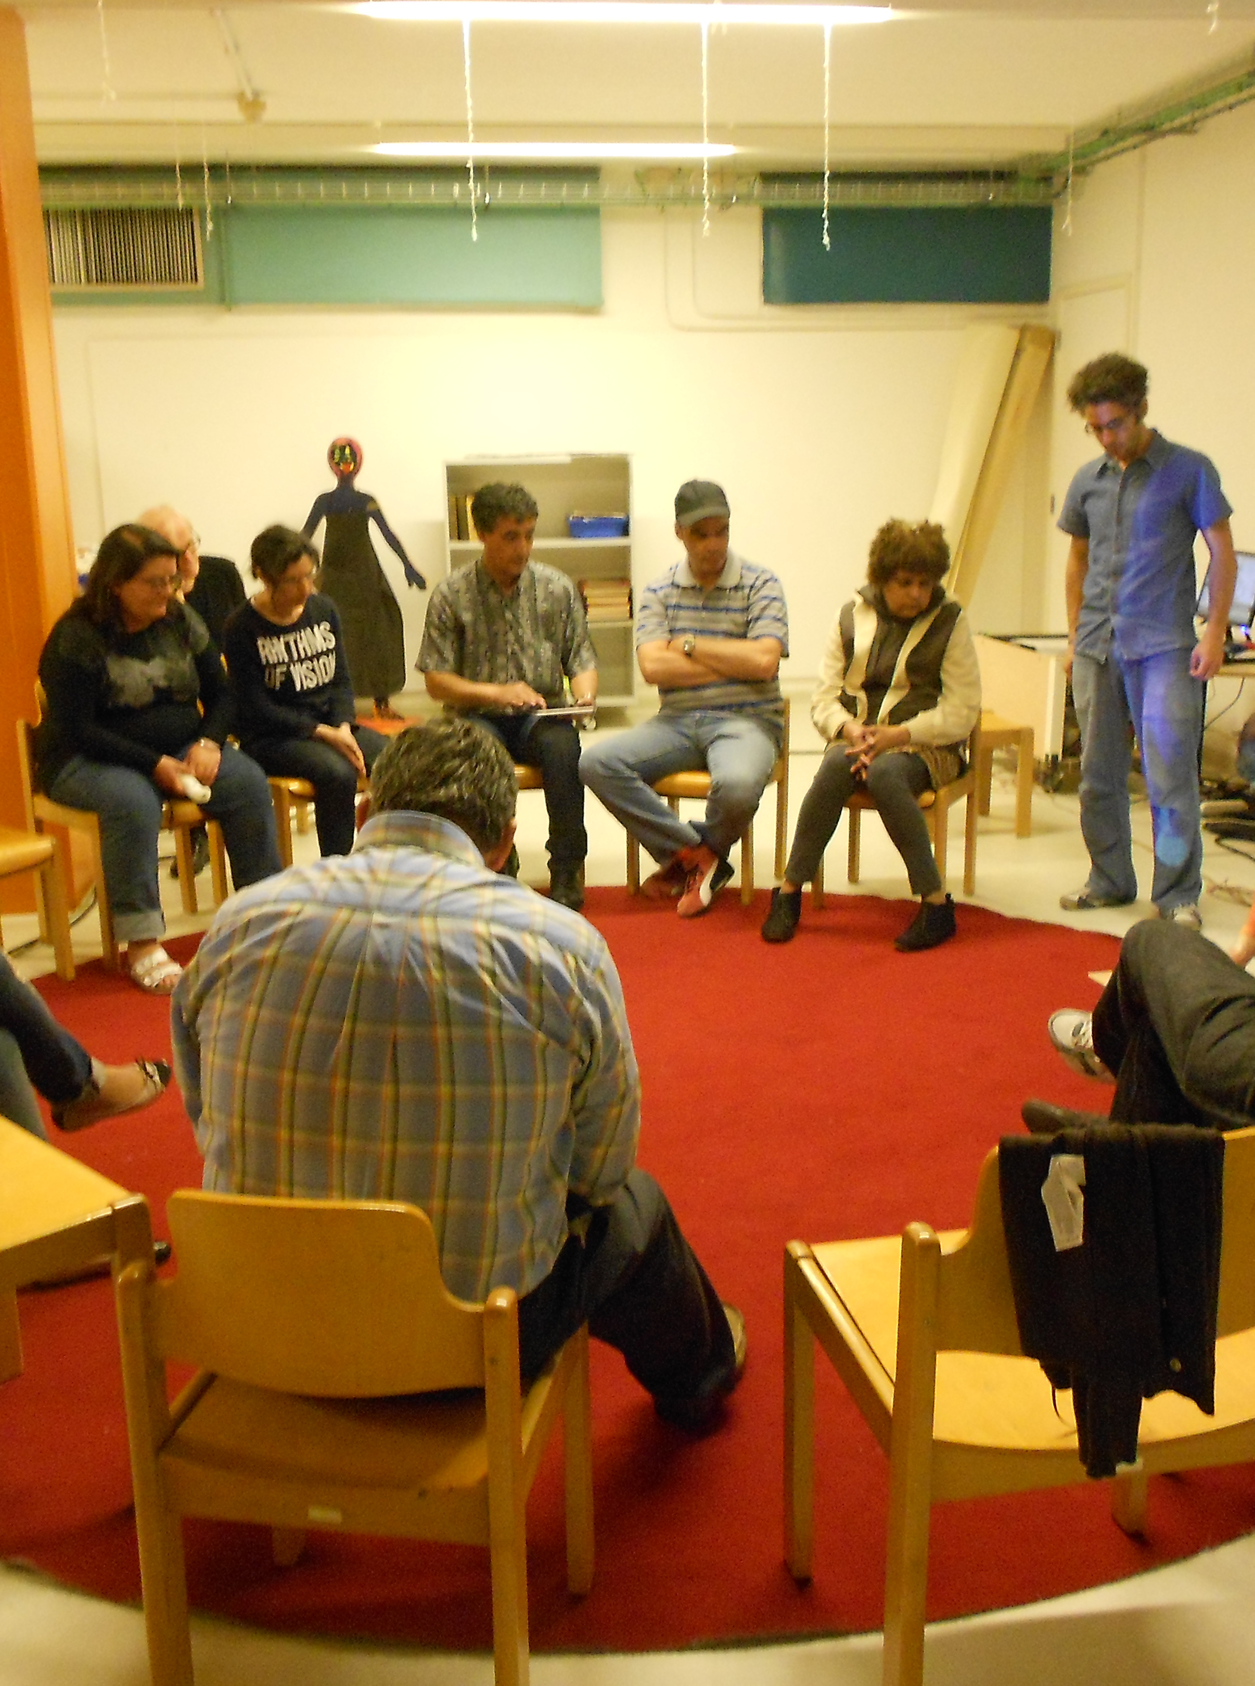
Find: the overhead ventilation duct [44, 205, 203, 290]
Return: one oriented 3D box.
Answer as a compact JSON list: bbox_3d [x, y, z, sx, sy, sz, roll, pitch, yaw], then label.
[{"bbox_3d":[-2.966,-3.412,9.693,1.080,0.490,0.130,-1,13,0],"label":"overhead ventilation duct"}]

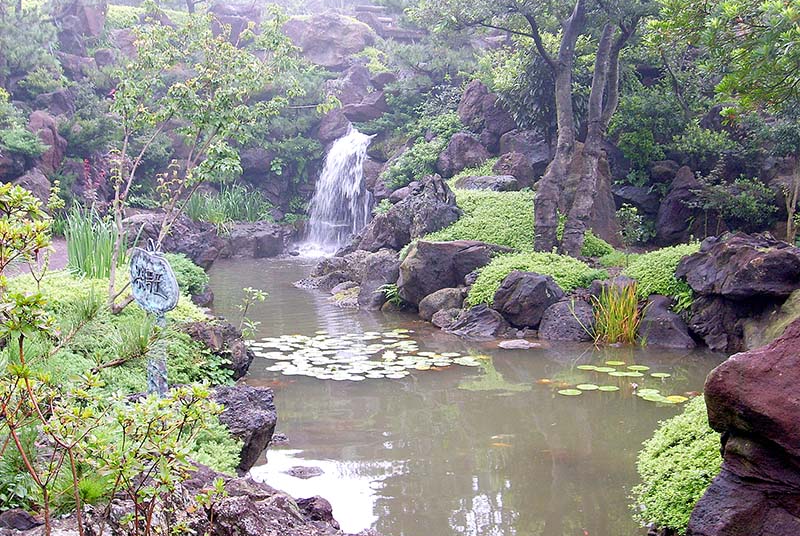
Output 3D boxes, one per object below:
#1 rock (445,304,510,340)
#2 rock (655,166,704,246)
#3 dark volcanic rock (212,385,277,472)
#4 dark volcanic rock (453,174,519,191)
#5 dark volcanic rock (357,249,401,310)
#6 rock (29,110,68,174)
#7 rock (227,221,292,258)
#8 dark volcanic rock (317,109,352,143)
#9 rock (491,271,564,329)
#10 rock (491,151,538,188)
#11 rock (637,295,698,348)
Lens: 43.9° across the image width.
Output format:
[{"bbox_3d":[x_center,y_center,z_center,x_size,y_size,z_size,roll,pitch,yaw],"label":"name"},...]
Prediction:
[{"bbox_3d":[0.986,0.694,12.650,0.840,0.422,0.620,1,7,4],"label":"rock"},{"bbox_3d":[4.275,-0.956,15.200,0.780,1.180,0.750,2,7,16],"label":"rock"},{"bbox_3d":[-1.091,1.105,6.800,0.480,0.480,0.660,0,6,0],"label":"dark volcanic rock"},{"bbox_3d":[1.428,-1.411,16.600,1.120,0.320,0.650,1,6,5],"label":"dark volcanic rock"},{"bbox_3d":[-0.278,0.170,13.500,0.640,0.800,0.700,0,6,-1],"label":"dark volcanic rock"},{"bbox_3d":[-7.626,-2.672,21.500,0.850,1.400,0.850,-2,7,-20],"label":"rock"},{"bbox_3d":[-3.261,-0.657,22.900,1.475,0.858,1.050,-1,7,-8],"label":"rock"},{"bbox_3d":[-1.532,-3.261,22.900,0.783,0.830,0.750,0,7,-4],"label":"dark volcanic rock"},{"bbox_3d":[1.668,0.412,13.000,0.968,0.706,0.800,1,7,7],"label":"rock"},{"bbox_3d":[2.069,-1.764,17.800,0.824,0.681,0.700,1,7,7],"label":"rock"},{"bbox_3d":[2.896,0.592,10.800,0.600,0.550,0.550,2,7,15],"label":"rock"}]

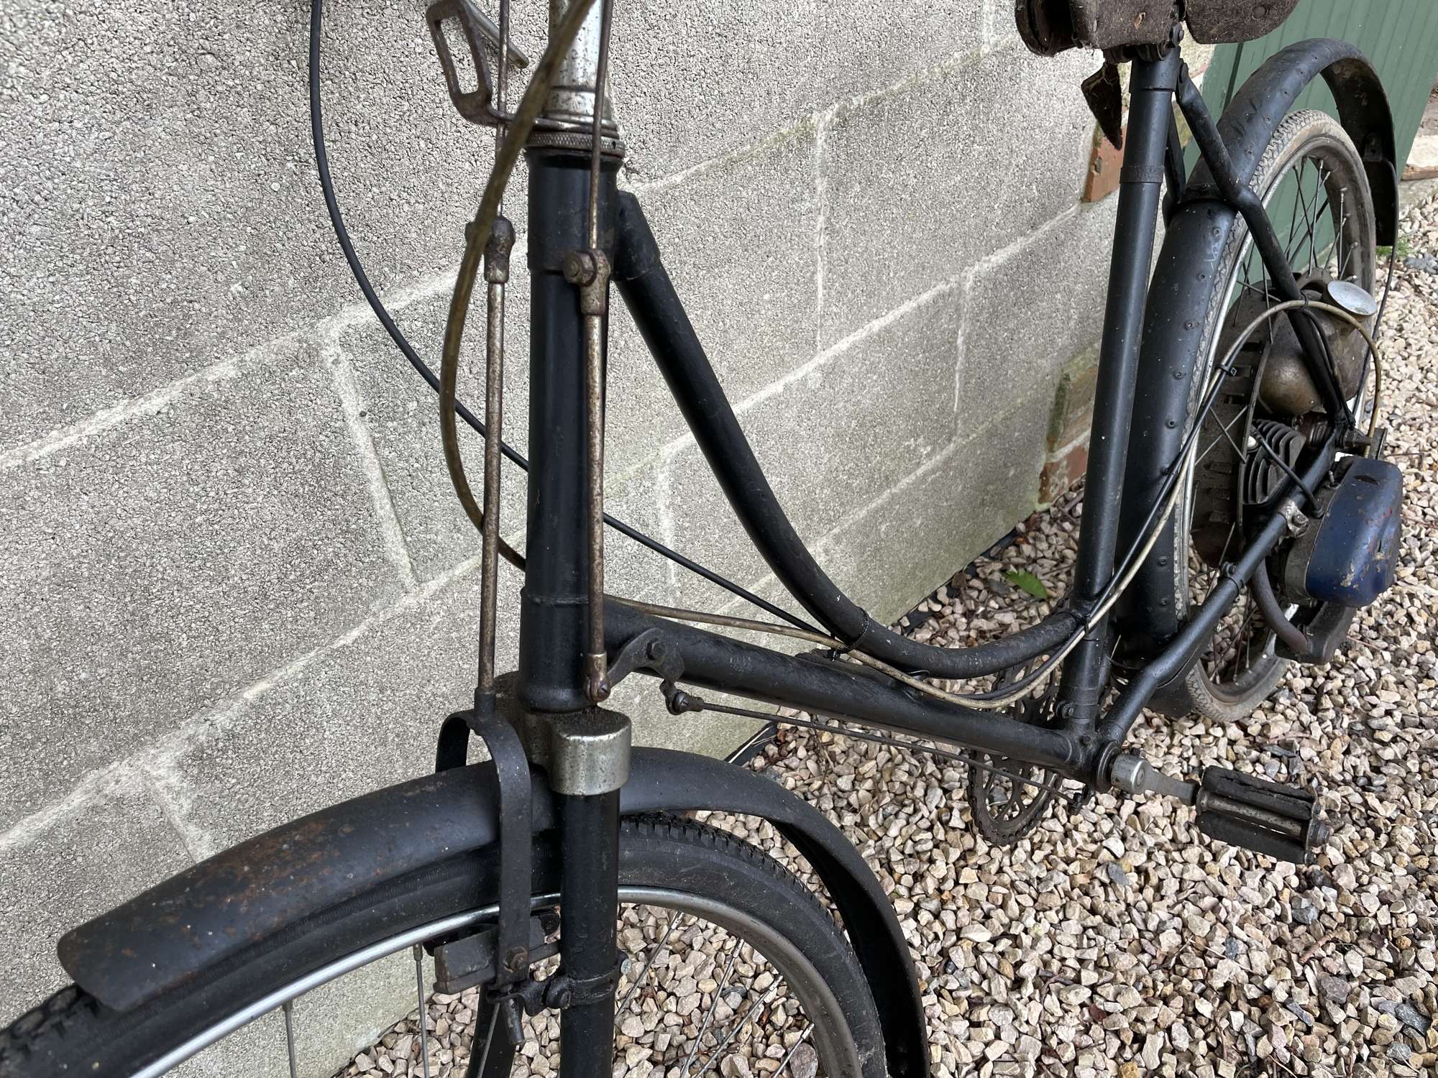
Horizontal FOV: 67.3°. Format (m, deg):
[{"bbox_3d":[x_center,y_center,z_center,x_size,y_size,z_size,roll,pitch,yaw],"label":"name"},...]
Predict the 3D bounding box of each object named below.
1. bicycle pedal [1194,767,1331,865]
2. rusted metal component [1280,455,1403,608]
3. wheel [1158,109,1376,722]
[{"bbox_3d":[0.482,0.246,0.962,0.103,0.062,0.029,13,12,40],"label":"bicycle pedal"},{"bbox_3d":[0.669,0.000,1.145,0.070,0.092,0.165,13,52,40],"label":"rusted metal component"},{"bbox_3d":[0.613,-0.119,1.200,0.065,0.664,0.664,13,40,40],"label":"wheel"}]

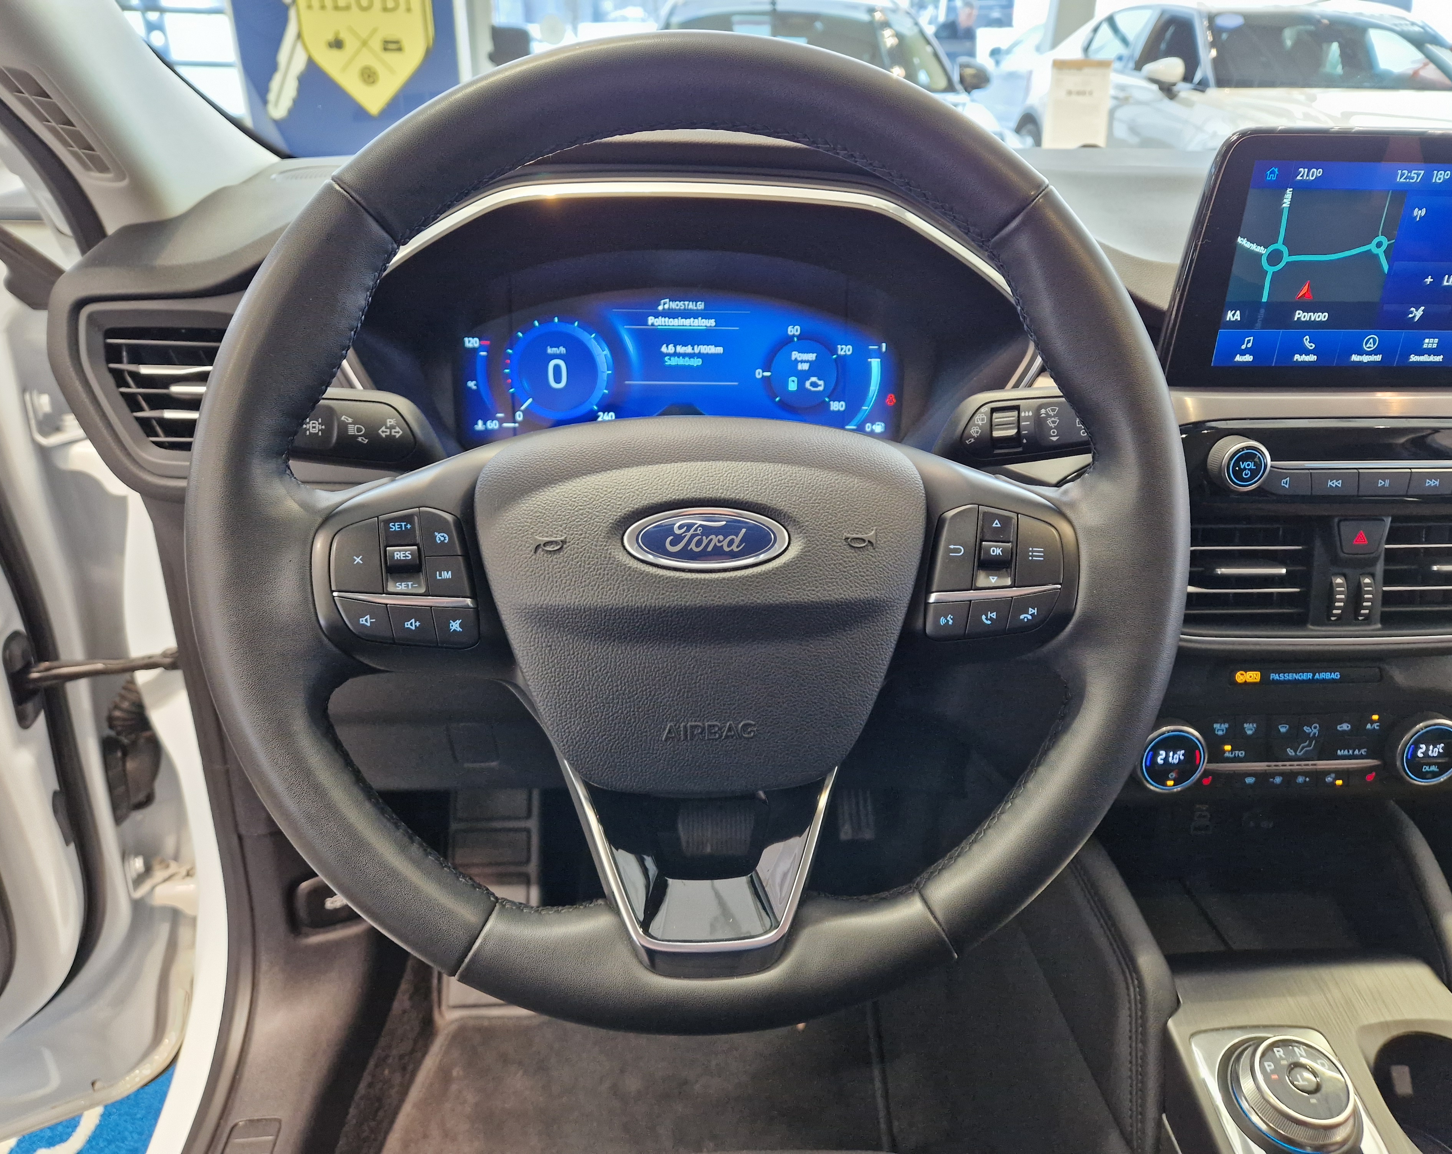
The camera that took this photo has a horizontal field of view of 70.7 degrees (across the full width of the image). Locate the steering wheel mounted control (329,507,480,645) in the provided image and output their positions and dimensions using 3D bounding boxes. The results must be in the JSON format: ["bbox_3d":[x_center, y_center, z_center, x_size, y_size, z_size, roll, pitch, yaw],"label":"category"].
[{"bbox_3d":[-0.118,0.000,0.374,0.054,0.051,0.018,-1,1,-4],"label":"steering wheel mounted control"}]

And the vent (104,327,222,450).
[{"bbox_3d":[-0.309,-0.109,0.592,0.102,0.071,0.030,0,19,-2],"label":"vent"}]

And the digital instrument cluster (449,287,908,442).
[{"bbox_3d":[-0.029,-0.134,0.658,0.284,0.104,0.020,-1,9,-4],"label":"digital instrument cluster"}]

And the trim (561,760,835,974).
[{"bbox_3d":[-0.010,0.106,0.379,0.099,0.076,0.028,-1,1,-4],"label":"trim"}]

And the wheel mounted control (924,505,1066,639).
[{"bbox_3d":[0.103,-0.002,0.390,0.054,0.051,0.018,-1,1,-4],"label":"wheel mounted control"}]

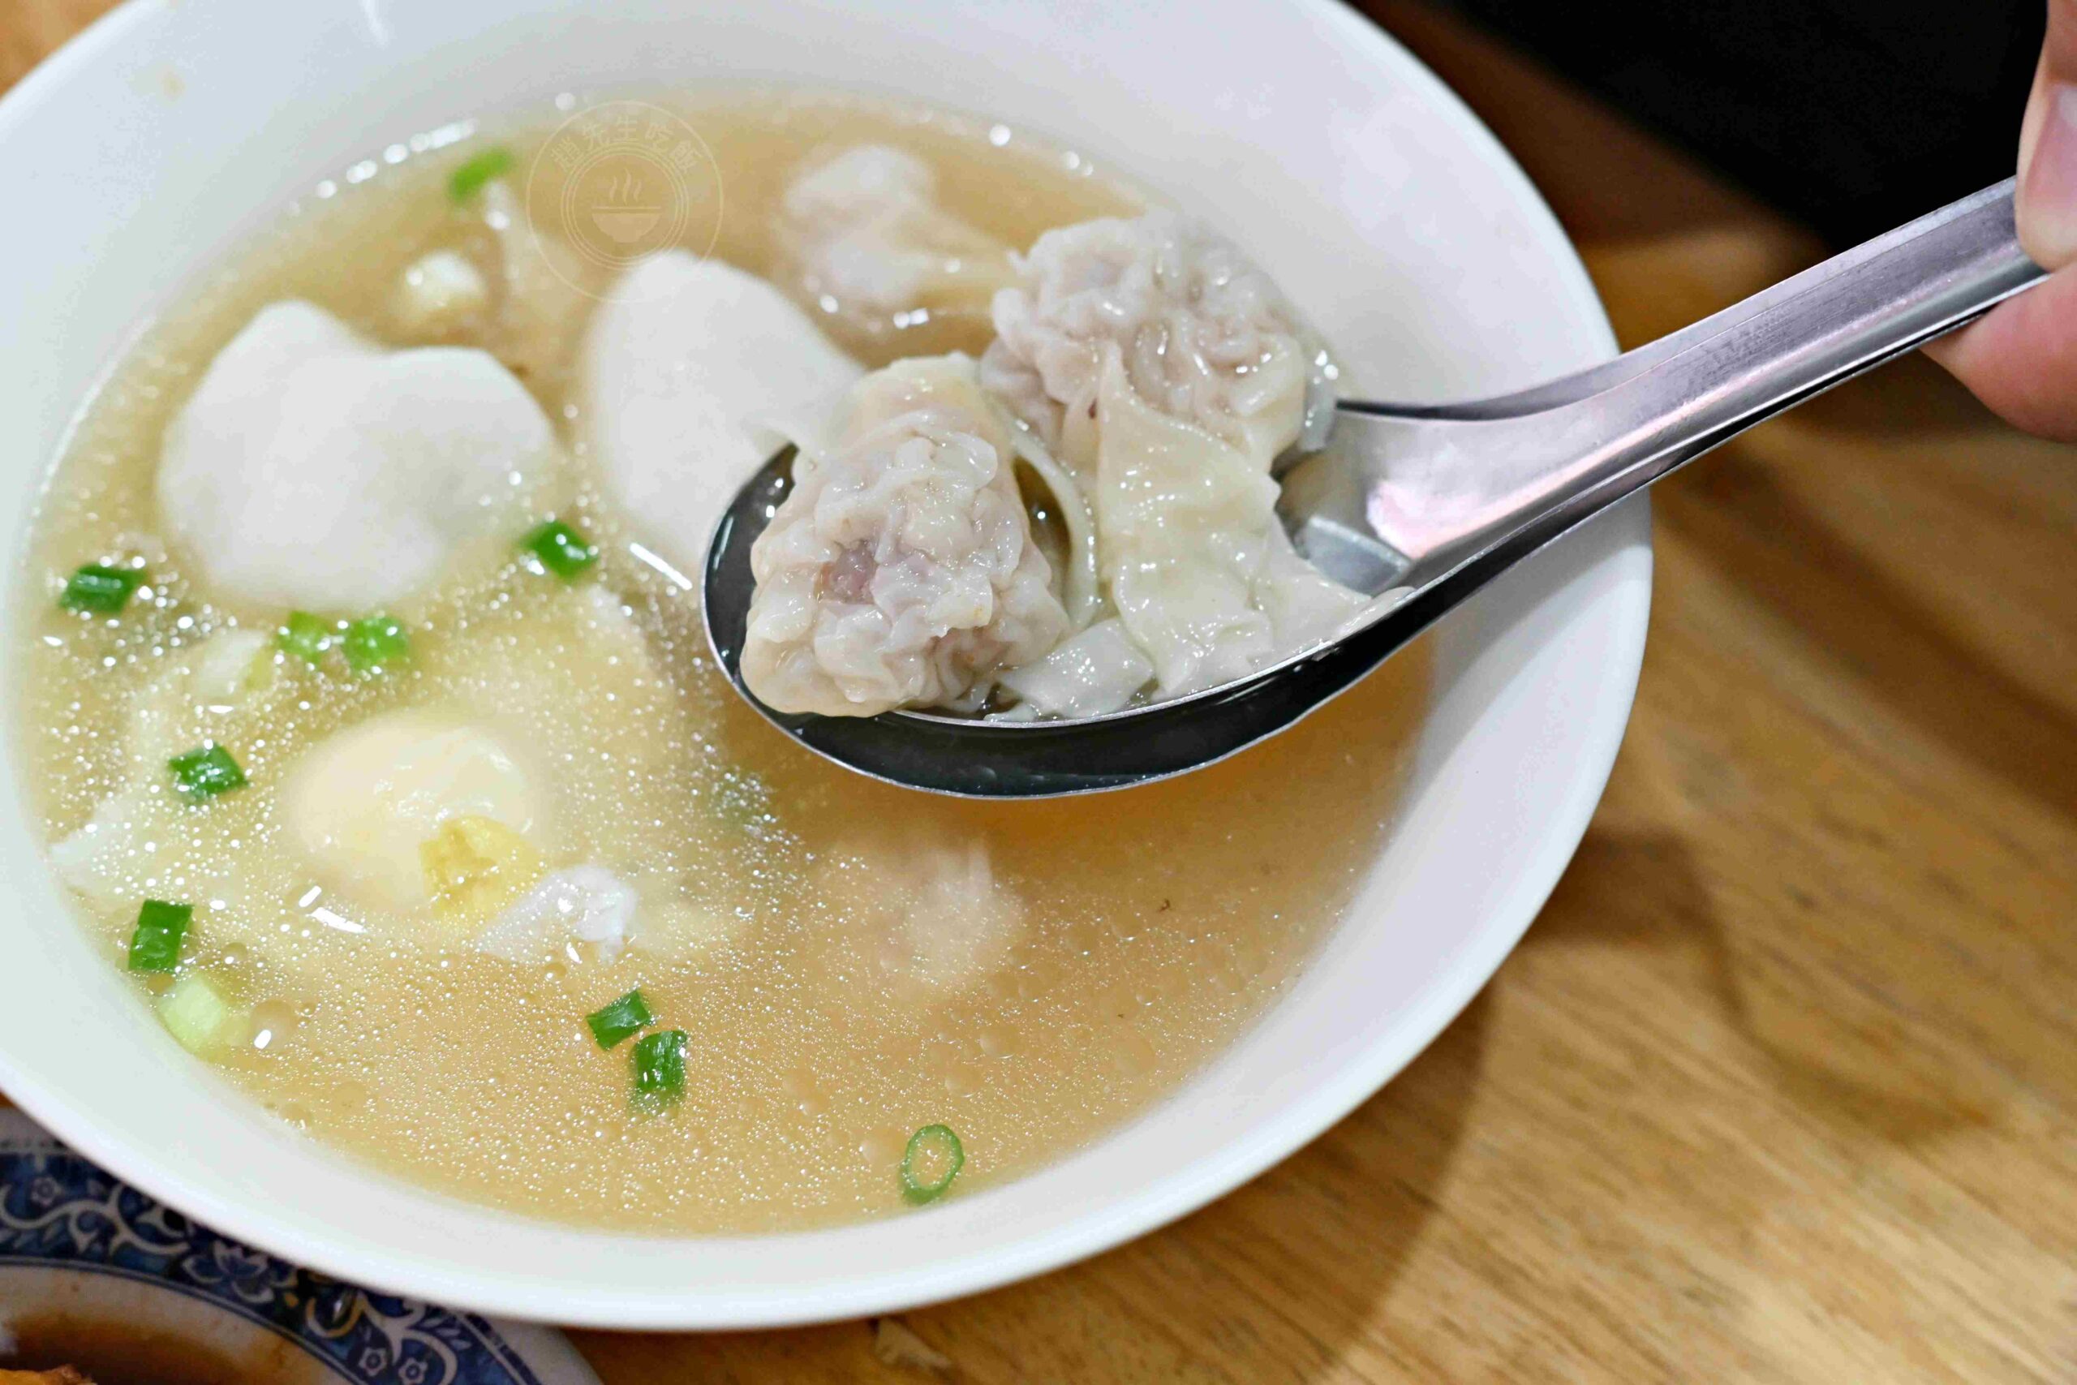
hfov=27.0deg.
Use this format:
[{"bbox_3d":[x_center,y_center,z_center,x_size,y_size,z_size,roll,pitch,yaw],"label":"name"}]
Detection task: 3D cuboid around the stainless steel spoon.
[{"bbox_3d":[0.040,-0.022,0.372,0.146,0.044,0.047,-11,59,2],"label":"stainless steel spoon"}]

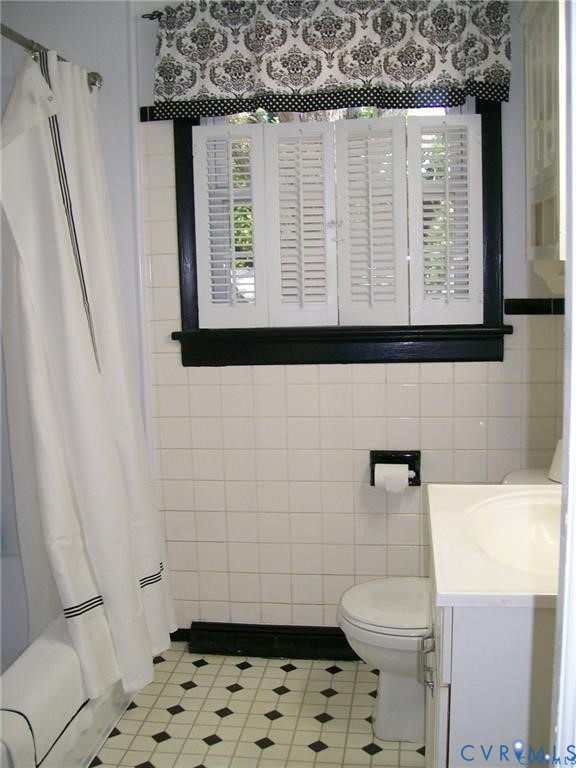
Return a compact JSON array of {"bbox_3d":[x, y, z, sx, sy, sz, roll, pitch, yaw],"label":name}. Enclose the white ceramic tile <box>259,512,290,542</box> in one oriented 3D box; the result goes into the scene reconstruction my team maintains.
[{"bbox_3d":[-0.048,0.491,2.738,0.108,0.108,0.009,0,7,7],"label":"white ceramic tile"}]

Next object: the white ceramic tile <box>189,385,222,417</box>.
[{"bbox_3d":[-0.279,0.057,2.711,0.108,0.108,0.009,0,7,7],"label":"white ceramic tile"}]

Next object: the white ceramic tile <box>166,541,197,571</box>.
[{"bbox_3d":[-0.366,0.599,2.786,0.108,0.108,0.009,0,8,8],"label":"white ceramic tile"}]

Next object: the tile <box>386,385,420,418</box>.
[{"bbox_3d":[0.377,0.054,2.628,0.109,0.108,0.009,0,7,8],"label":"tile"}]

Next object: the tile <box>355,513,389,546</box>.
[{"bbox_3d":[0.279,0.487,2.690,0.108,0.108,0.010,-1,8,8],"label":"tile"}]

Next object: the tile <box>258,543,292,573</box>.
[{"bbox_3d":[-0.045,0.599,2.749,0.108,0.108,0.009,-1,7,8],"label":"tile"}]

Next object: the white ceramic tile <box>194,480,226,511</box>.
[{"bbox_3d":[-0.266,0.384,2.740,0.108,0.108,0.009,0,8,8],"label":"white ceramic tile"}]

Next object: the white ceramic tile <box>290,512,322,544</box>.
[{"bbox_3d":[0.062,0.489,2.720,0.108,0.108,0.010,-1,8,8],"label":"white ceramic tile"}]

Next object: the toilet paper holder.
[{"bbox_3d":[0.355,0.282,2.629,0.164,0.119,0.075,0,7,7],"label":"toilet paper holder"}]

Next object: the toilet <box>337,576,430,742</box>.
[{"bbox_3d":[0.481,0.620,2.195,0.700,0.710,0.460,0,8,8],"label":"toilet"}]

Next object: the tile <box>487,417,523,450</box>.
[{"bbox_3d":[0.705,0.160,2.580,0.108,0.108,0.010,0,9,8],"label":"tile"}]

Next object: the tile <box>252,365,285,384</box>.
[{"bbox_3d":[-0.062,-0.035,2.661,0.108,0.070,0.010,-1,8,8],"label":"tile"}]

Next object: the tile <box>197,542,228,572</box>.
[{"bbox_3d":[-0.261,0.600,2.781,0.108,0.108,0.010,-1,8,8],"label":"tile"}]

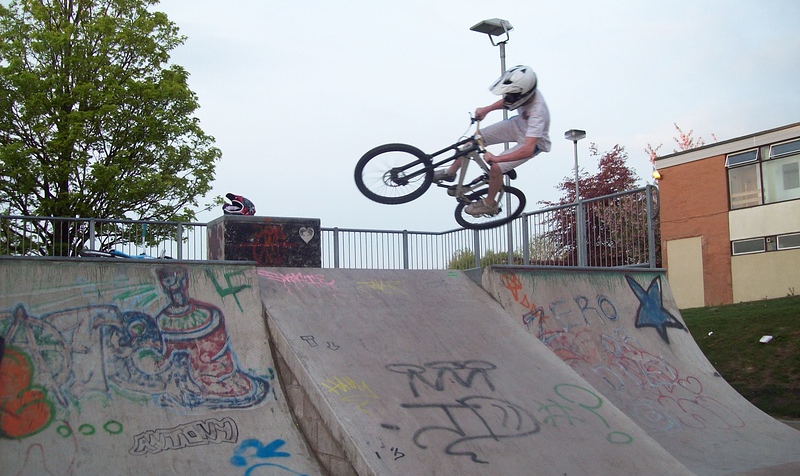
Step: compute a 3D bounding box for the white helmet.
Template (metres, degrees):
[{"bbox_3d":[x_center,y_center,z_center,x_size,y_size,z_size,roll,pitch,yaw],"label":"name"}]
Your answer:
[{"bbox_3d":[0.872,-1.175,6.450,0.380,0.285,0.250,-33,29,-19],"label":"white helmet"}]

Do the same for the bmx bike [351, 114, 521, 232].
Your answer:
[{"bbox_3d":[0.519,-0.502,7.300,1.864,0.700,1.050,17,-41,-37],"label":"bmx bike"}]

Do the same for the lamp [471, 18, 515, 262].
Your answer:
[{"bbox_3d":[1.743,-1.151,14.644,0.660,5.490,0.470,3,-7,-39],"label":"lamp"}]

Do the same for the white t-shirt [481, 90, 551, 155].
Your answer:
[{"bbox_3d":[1.050,-0.944,6.800,0.320,0.580,0.480,-31,40,-26],"label":"white t-shirt"}]

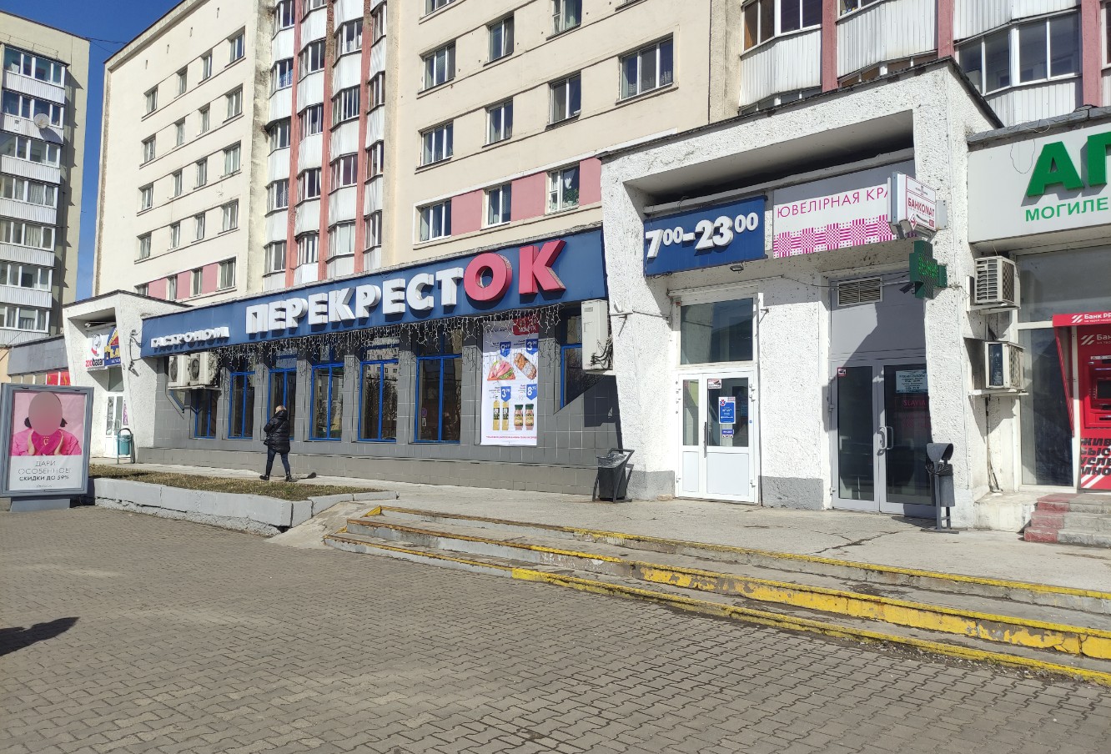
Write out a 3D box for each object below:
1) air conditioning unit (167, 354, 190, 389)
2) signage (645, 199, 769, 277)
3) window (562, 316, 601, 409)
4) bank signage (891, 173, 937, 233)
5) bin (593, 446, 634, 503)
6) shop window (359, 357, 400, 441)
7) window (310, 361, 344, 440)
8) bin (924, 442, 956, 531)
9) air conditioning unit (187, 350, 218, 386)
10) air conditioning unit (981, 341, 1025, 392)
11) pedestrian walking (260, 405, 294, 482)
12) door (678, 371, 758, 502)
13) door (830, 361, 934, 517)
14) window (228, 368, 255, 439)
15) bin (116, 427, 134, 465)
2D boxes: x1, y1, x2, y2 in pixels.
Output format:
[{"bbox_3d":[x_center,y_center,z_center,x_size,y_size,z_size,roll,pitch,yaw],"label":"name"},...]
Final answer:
[{"bbox_3d":[-12.187,-0.187,26.213,1.060,0.980,0.340,-3,-6,41],"label":"air conditioning unit"},{"bbox_3d":[2.454,-2.305,13.360,2.300,1.000,0.150,-3,-6,42],"label":"signage"},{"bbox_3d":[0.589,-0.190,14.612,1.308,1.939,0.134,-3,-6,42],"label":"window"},{"bbox_3d":[4.172,-1.990,9.350,0.745,0.497,0.181,5,-6,-42],"label":"bank signage"},{"bbox_3d":[0.952,1.591,13.014,0.497,0.840,0.544,-3,-6,42],"label":"bin"},{"bbox_3d":[-4.318,0.608,19.843,1.700,2.000,0.120,-3,-6,41],"label":"shop window"},{"bbox_3d":[-5.687,0.594,20.145,1.547,2.025,0.134,-3,-6,42],"label":"window"},{"bbox_3d":[4.728,1.343,9.839,0.363,1.059,0.363,-3,-6,42],"label":"bin"},{"bbox_3d":[-10.419,-0.231,23.785,1.050,0.926,0.306,-3,-6,42],"label":"air conditioning unit"},{"bbox_3d":[5.595,-0.112,9.979,0.270,0.555,0.740,-3,-6,42],"label":"air conditioning unit"},{"bbox_3d":[-6.233,1.480,17.942,0.680,1.660,0.500,-3,-5,38],"label":"pedestrian walking"},{"bbox_3d":[2.776,1.011,13.891,1.570,2.210,0.100,-3,-6,42],"label":"door"},{"bbox_3d":[4.811,0.886,11.880,1.480,2.270,0.100,-3,-6,42],"label":"door"},{"bbox_3d":[-9.404,0.869,24.273,1.720,2.050,0.120,-3,-6,41],"label":"window"},{"bbox_3d":[-14.345,2.308,26.763,0.325,1.146,0.458,-3,-6,42],"label":"bin"}]

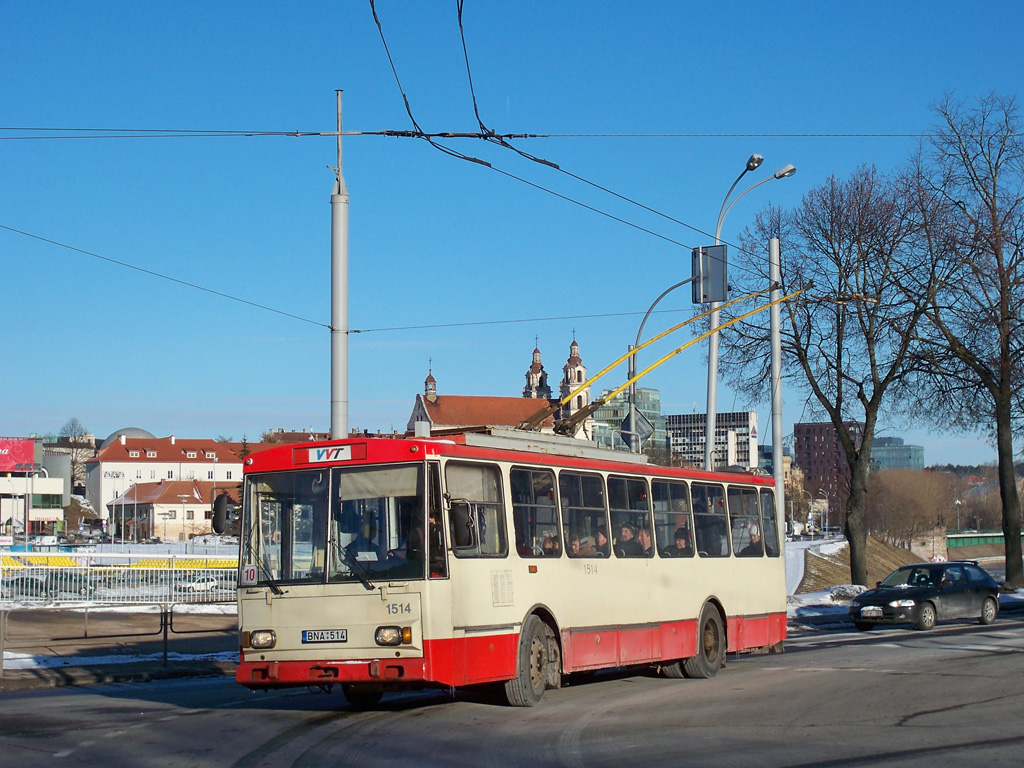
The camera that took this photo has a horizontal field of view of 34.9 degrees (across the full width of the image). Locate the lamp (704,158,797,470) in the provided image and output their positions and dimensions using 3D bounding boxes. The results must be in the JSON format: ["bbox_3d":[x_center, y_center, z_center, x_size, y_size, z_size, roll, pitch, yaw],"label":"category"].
[{"bbox_3d":[5.418,0.108,37.737,1.900,11.100,1.200,-5,-8,35],"label":"lamp"}]

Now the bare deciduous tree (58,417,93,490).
[{"bbox_3d":[-75.334,12.478,280.475,5.600,13.800,5.600,-1,-6,0],"label":"bare deciduous tree"}]

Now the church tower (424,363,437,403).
[{"bbox_3d":[-20.096,-0.627,402.664,2.400,10.500,2.400,3,-7,-30],"label":"church tower"}]

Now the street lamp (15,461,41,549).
[{"bbox_3d":[-44.543,12.666,149.581,2.300,10.700,0.700,1,-7,-11],"label":"street lamp"}]

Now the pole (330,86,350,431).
[{"bbox_3d":[-3.080,-0.291,29.223,0.340,10.200,0.340,-1,-6,0],"label":"pole"}]

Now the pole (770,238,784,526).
[{"bbox_3d":[6.749,1.156,41.124,0.260,9.800,0.260,-1,-6,0],"label":"pole"}]

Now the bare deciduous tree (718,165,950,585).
[{"bbox_3d":[10.378,-0.321,52.357,6.900,13.600,6.900,-1,-6,0],"label":"bare deciduous tree"}]

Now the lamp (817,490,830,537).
[{"bbox_3d":[63.101,26.285,329.057,1.800,9.900,0.700,-1,-6,0],"label":"lamp"}]

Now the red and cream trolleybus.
[{"bbox_3d":[0.660,2.420,22.100,2.600,3.200,10.800,-4,-7,29],"label":"red and cream trolleybus"}]

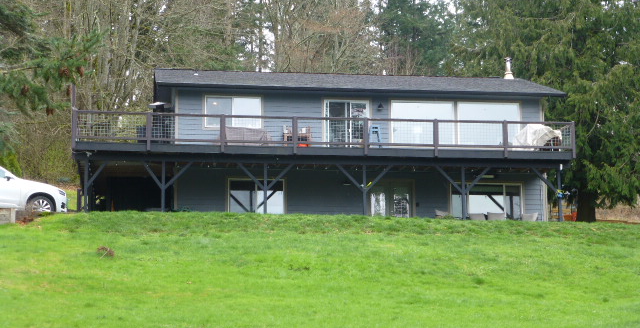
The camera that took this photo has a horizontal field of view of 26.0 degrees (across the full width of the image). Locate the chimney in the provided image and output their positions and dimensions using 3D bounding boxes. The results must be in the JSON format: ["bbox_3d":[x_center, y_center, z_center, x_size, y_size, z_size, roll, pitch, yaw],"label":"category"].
[{"bbox_3d":[6.938,-3.516,50.860,0.370,0.848,0.370,1,-10,-8],"label":"chimney"}]

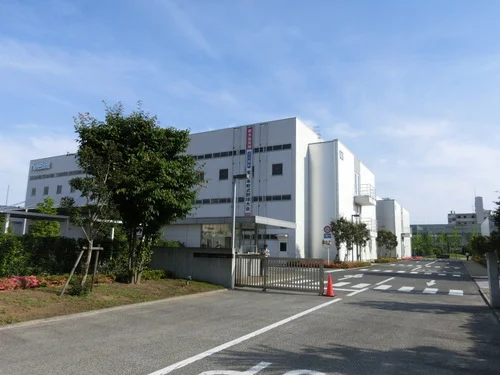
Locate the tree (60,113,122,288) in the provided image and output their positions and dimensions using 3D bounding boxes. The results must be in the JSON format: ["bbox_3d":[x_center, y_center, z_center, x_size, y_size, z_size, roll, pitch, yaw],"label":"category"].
[{"bbox_3d":[-4.943,0.374,11.269,1.924,5.626,1.828,5,-10,-23],"label":"tree"}]

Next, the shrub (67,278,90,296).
[{"bbox_3d":[-4.987,2.894,10.504,0.715,0.425,0.680,5,-10,-24],"label":"shrub"}]

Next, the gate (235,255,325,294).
[{"bbox_3d":[0.973,3.096,12.844,3.312,1.220,0.200,-3,-10,24],"label":"gate"}]

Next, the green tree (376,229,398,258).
[{"bbox_3d":[17.516,7.379,45.975,2.832,4.042,2.691,-2,-10,21],"label":"green tree"}]

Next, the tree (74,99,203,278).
[{"bbox_3d":[-4.182,0.105,13.443,4.644,6.809,4.412,4,-10,-17],"label":"tree"}]

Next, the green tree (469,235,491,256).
[{"bbox_3d":[35.211,9.334,55.346,3.407,4.074,3.236,-5,-11,32],"label":"green tree"}]

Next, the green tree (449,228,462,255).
[{"bbox_3d":[48.497,13.155,85.167,3.332,6.700,3.165,-4,-11,29],"label":"green tree"}]

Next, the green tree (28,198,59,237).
[{"bbox_3d":[-15.348,3.112,26.793,2.389,4.555,2.270,6,-11,-29],"label":"green tree"}]

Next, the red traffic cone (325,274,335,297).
[{"bbox_3d":[2.686,3.294,12.203,0.330,0.700,0.330,-1,-9,12],"label":"red traffic cone"}]

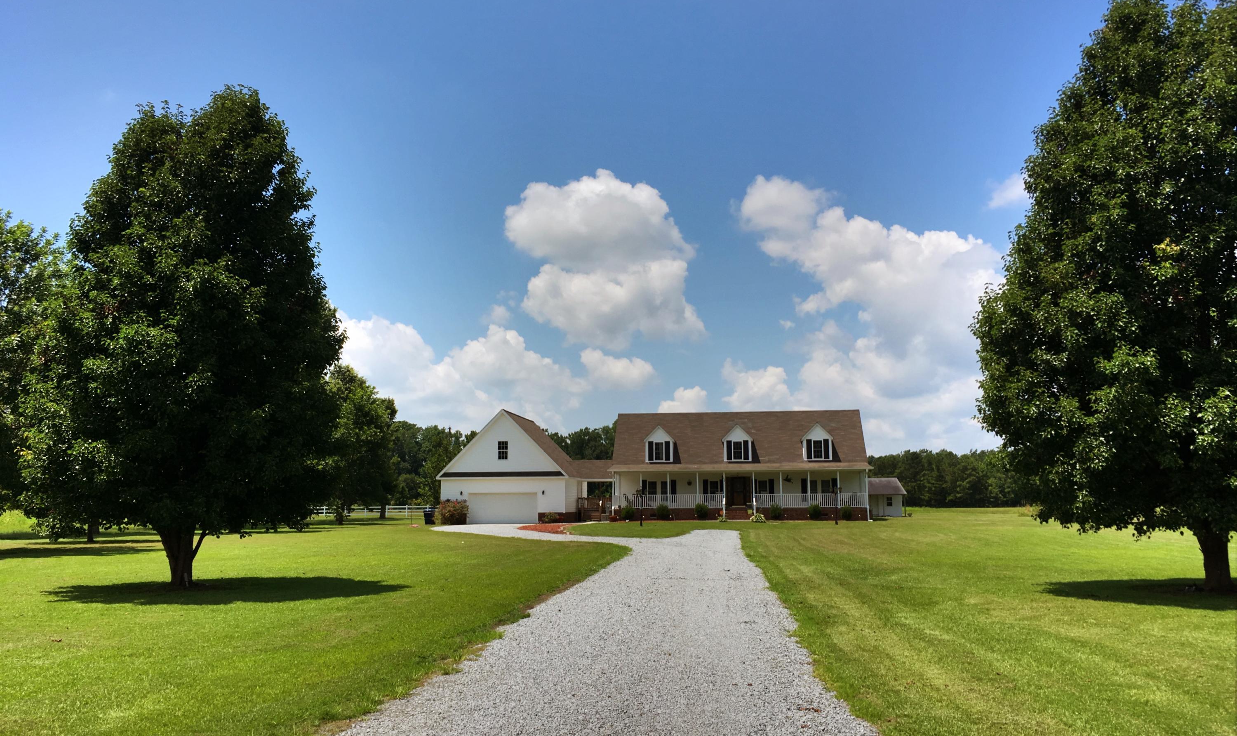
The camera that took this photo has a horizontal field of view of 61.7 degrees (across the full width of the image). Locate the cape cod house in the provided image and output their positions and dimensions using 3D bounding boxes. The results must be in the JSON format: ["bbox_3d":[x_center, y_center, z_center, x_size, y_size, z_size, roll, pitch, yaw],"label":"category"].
[{"bbox_3d":[2.959,7.294,77.092,30.370,8.100,11.900,-1,-7,6],"label":"cape cod house"}]

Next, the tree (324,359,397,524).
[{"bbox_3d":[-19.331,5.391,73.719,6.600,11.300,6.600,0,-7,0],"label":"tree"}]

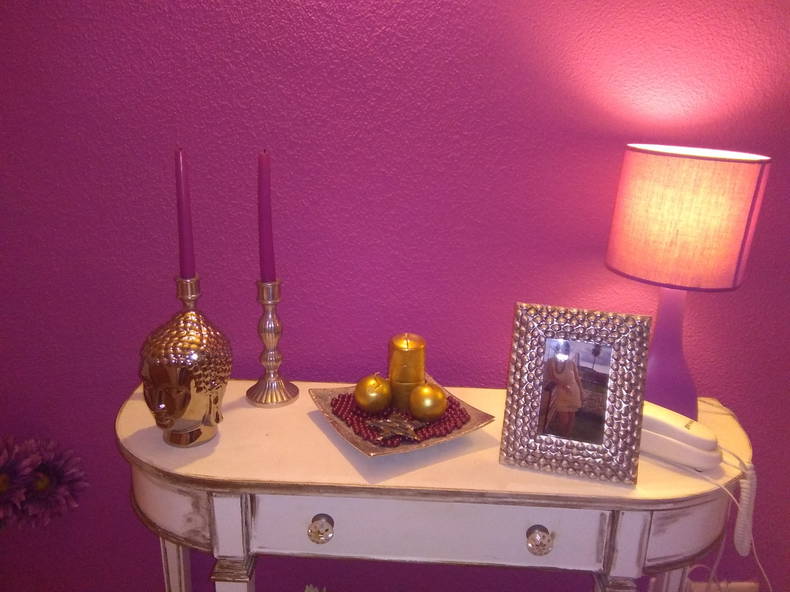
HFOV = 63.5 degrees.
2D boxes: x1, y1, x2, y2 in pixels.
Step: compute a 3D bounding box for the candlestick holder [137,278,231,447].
[{"bbox_3d":[-0.311,0.095,0.952,0.131,0.254,0.137,9,19,22],"label":"candlestick holder"}]

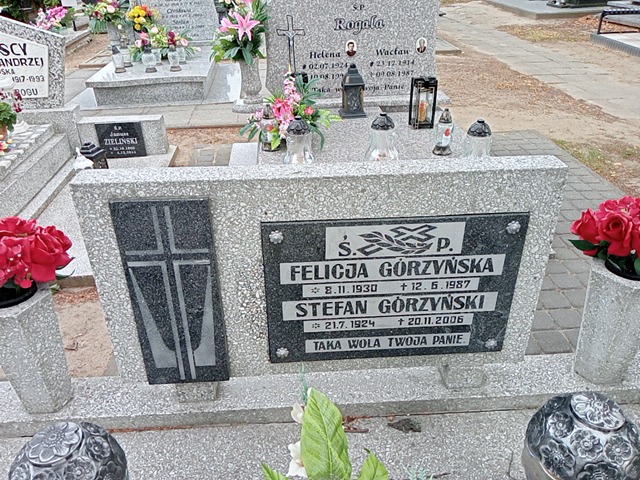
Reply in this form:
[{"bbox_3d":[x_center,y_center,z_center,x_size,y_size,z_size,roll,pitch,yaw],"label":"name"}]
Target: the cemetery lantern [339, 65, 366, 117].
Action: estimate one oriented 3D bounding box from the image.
[{"bbox_3d":[0.217,-0.977,3.391,0.180,0.315,0.170,-2,29,-3],"label":"cemetery lantern"}]

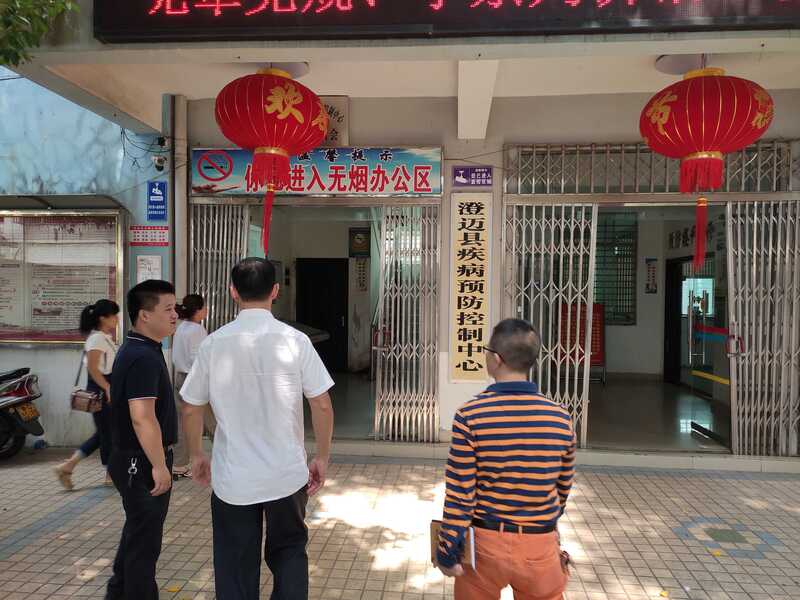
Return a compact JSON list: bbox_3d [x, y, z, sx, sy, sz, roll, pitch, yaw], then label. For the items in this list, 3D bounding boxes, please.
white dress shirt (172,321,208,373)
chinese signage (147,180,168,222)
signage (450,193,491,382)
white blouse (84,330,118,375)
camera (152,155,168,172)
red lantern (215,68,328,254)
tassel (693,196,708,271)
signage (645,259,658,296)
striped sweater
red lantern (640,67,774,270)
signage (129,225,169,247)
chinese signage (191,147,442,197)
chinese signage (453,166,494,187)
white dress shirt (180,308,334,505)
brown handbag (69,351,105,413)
[{"bbox_3d":[-1.741,0.405,4.920,0.290,0.470,0.420,0,1,-32],"label":"white dress shirt"},{"bbox_3d":[-2.424,-0.985,5.780,0.200,0.400,0.020,0,1,5],"label":"chinese signage"},{"bbox_3d":[0.716,-0.122,5.839,0.410,1.898,0.040,1,1,5],"label":"signage"},{"bbox_3d":[-2.467,0.436,4.800,0.250,0.380,0.370,1,1,0],"label":"white blouse"},{"bbox_3d":[-2.346,-1.337,5.660,0.130,0.155,0.150,0,1,0],"label":"camera"},{"bbox_3d":[-1.012,-1.091,4.550,0.860,1.460,0.860,1,1,5],"label":"red lantern"},{"bbox_3d":[2.046,-0.446,3.930,0.095,0.510,0.085,0,1,5],"label":"tassel"},{"bbox_3d":[4.482,-0.419,10.310,0.224,0.623,0.030,1,1,5],"label":"signage"},{"bbox_3d":[0.358,0.588,1.980,0.460,0.620,0.280,1,1,-5],"label":"striped sweater"},{"bbox_3d":[2.068,-0.888,3.930,0.805,1.385,0.805,0,1,5],"label":"red lantern"},{"bbox_3d":[-2.507,-0.636,5.793,0.396,0.200,0.020,1,1,5],"label":"signage"},{"bbox_3d":[-0.867,-1.302,5.912,2.589,0.487,0.070,1,1,5],"label":"chinese signage"},{"bbox_3d":[0.715,-1.209,5.670,0.392,0.212,0.020,0,1,5],"label":"chinese signage"},{"bbox_3d":[-0.559,0.410,2.300,0.590,0.740,0.310,0,1,-10],"label":"white dress shirt"},{"bbox_3d":[-2.535,0.660,4.680,0.250,0.480,0.130,1,1,18],"label":"brown handbag"}]

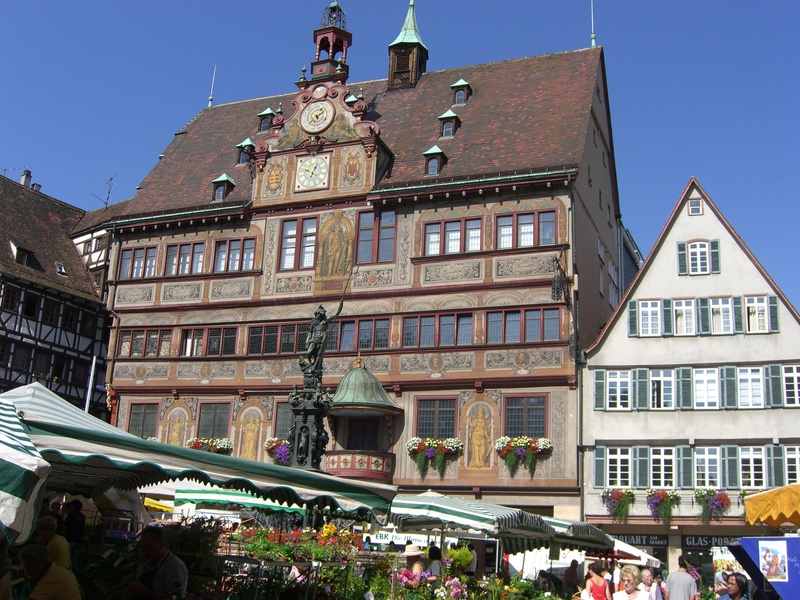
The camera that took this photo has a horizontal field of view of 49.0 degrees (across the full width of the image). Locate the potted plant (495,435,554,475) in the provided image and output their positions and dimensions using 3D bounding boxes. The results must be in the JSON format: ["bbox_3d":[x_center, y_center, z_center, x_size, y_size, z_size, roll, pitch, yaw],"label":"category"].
[{"bbox_3d":[4.642,5.864,33.010,2.173,1.454,0.550,-4,-18,23],"label":"potted plant"}]

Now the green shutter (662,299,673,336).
[{"bbox_3d":[10.088,0.658,33.123,0.340,1.450,0.070,-3,-17,21],"label":"green shutter"}]

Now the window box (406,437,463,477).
[{"bbox_3d":[1.441,6.519,36.630,2.203,1.568,0.600,-4,-17,22],"label":"window box"}]

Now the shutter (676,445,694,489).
[{"bbox_3d":[10.230,5.961,31.477,0.555,1.541,0.070,-3,-17,21],"label":"shutter"}]

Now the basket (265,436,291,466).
[{"bbox_3d":[-4.723,6.389,37.037,2.214,1.339,0.550,-4,-18,23],"label":"basket"}]

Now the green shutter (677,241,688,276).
[{"bbox_3d":[10.599,-1.545,32.892,0.423,1.322,0.080,-4,-18,24],"label":"green shutter"}]

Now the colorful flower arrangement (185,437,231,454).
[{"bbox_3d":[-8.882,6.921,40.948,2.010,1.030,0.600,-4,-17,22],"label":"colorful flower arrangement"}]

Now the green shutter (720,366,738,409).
[{"bbox_3d":[11.606,3.076,30.957,0.579,1.517,0.080,-4,-18,24],"label":"green shutter"}]

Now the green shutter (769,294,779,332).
[{"bbox_3d":[13.530,0.487,31.817,0.340,1.395,0.070,-3,-17,21],"label":"green shutter"}]

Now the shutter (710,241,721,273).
[{"bbox_3d":[11.887,-1.603,33.091,0.340,1.306,0.070,-3,-17,21],"label":"shutter"}]

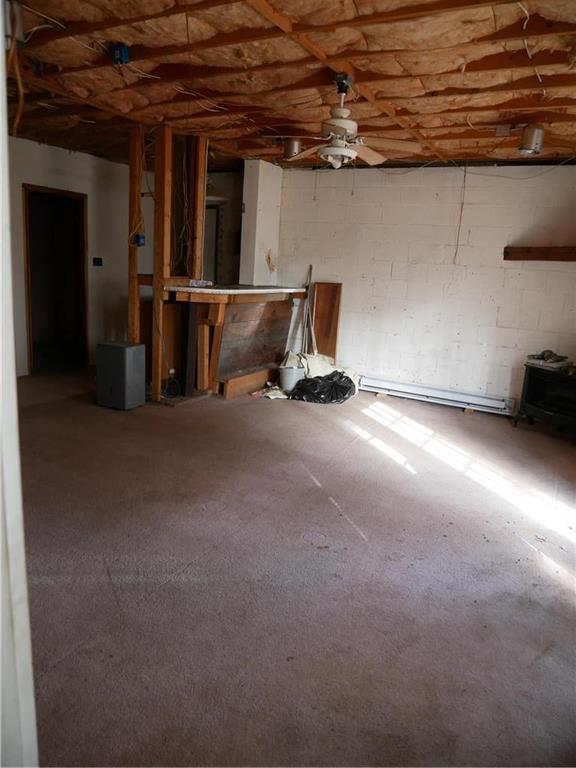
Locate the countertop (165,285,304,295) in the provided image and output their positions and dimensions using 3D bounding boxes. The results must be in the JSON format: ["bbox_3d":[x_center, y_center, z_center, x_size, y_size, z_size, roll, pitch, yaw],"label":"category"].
[{"bbox_3d":[-0.486,-1.017,5.717,0.610,0.043,2.030,10,14,27],"label":"countertop"}]

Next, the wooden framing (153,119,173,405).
[{"bbox_3d":[-1.204,-1.078,5.062,0.100,2.580,0.085,10,14,27],"label":"wooden framing"}]

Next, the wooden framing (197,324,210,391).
[{"bbox_3d":[-0.925,-0.294,5.871,0.090,0.720,0.090,10,14,27],"label":"wooden framing"}]

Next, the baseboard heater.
[{"bbox_3d":[1.607,0.112,5.951,1.750,0.170,0.070,10,14,27],"label":"baseboard heater"}]

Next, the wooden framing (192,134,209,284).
[{"bbox_3d":[-0.910,-1.743,5.361,0.088,1.370,0.090,10,14,27],"label":"wooden framing"}]

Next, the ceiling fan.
[{"bbox_3d":[0.355,-1.702,3.467,1.070,0.580,1.070,10,14,27],"label":"ceiling fan"}]

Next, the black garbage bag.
[{"bbox_3d":[0.362,0.036,5.793,0.680,0.290,0.480,4,12,-1],"label":"black garbage bag"}]

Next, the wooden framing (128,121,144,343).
[{"bbox_3d":[-1.491,-1.125,5.201,0.100,2.580,0.065,10,14,27],"label":"wooden framing"}]

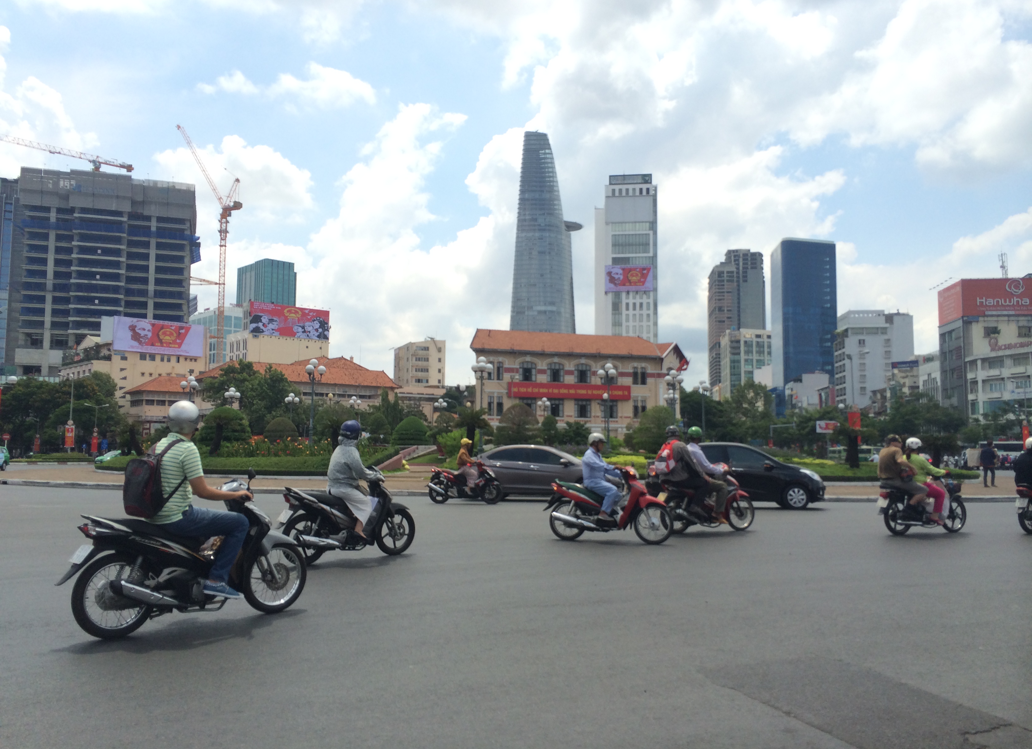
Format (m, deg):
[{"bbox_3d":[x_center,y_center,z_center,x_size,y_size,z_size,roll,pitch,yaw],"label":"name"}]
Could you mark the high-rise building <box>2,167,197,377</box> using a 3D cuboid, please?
[{"bbox_3d":[-155.195,-19.964,332.410,59.000,97.000,40.000,3,-6,-29],"label":"high-rise building"}]

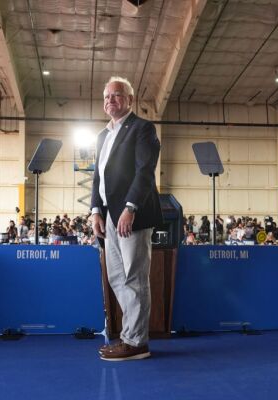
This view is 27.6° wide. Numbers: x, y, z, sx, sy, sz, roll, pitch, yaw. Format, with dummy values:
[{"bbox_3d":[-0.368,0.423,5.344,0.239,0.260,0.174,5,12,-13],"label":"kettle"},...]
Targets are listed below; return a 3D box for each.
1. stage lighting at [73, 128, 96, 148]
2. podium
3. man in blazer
[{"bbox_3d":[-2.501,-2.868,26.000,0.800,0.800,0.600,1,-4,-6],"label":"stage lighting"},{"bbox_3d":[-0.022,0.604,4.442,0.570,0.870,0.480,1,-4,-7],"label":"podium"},{"bbox_3d":[-0.082,0.089,3.618,0.360,1.770,0.520,3,-5,-34],"label":"man in blazer"}]

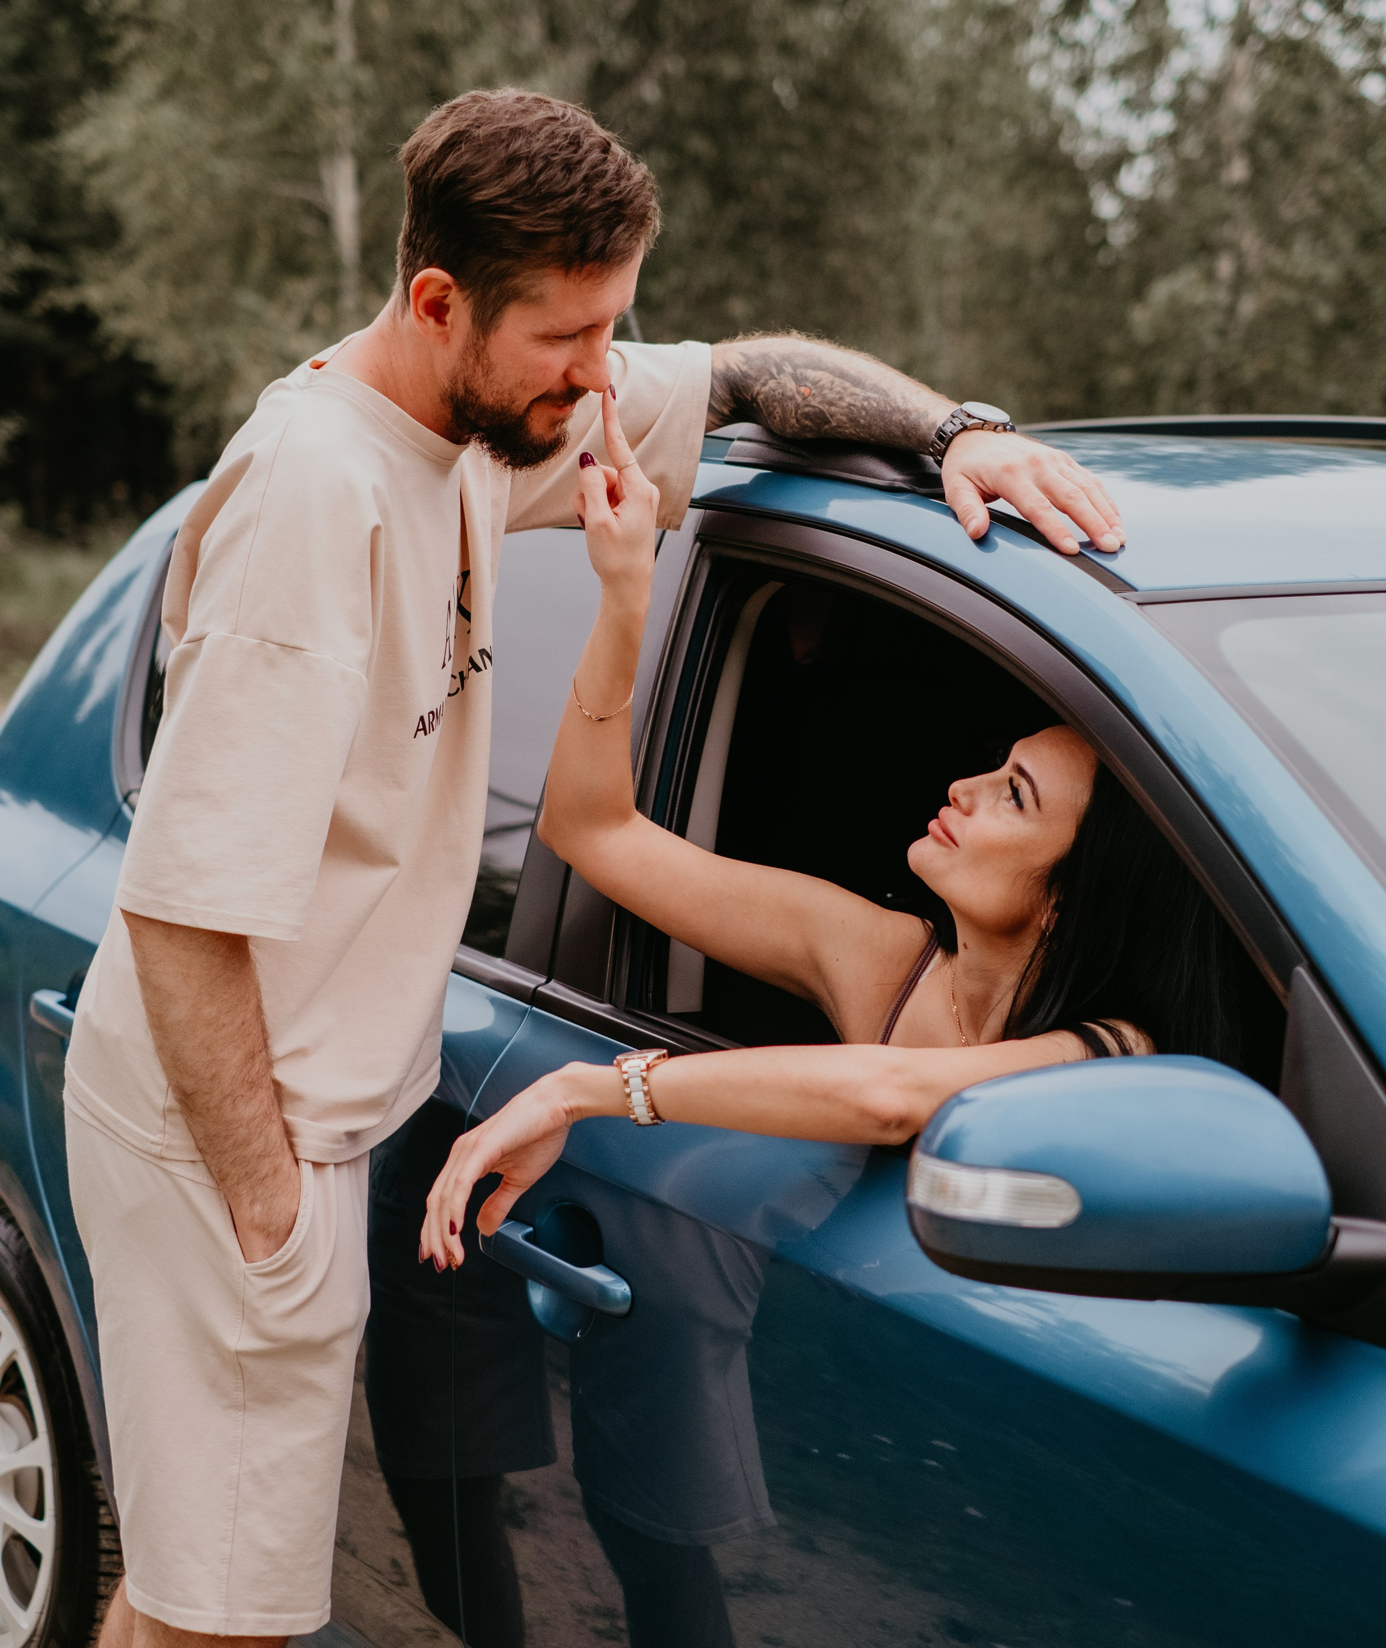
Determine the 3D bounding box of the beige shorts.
[{"bbox_3d":[-0.385,0.399,2.549,0.270,0.500,0.400,-1,9,-7],"label":"beige shorts"}]

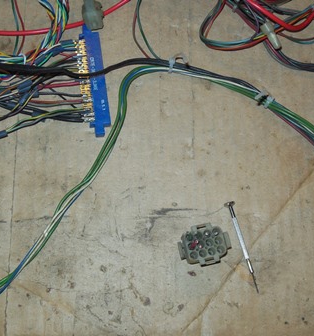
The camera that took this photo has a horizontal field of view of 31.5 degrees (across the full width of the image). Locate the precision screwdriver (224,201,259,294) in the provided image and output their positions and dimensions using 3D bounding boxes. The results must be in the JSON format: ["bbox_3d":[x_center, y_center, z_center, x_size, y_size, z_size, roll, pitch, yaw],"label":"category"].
[{"bbox_3d":[0.065,0.060,0.416,0.008,0.008,0.069,-15,76,-4],"label":"precision screwdriver"}]

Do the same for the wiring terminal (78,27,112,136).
[{"bbox_3d":[-0.052,-0.069,0.447,0.021,0.010,0.096,-8,76,-2],"label":"wiring terminal"}]

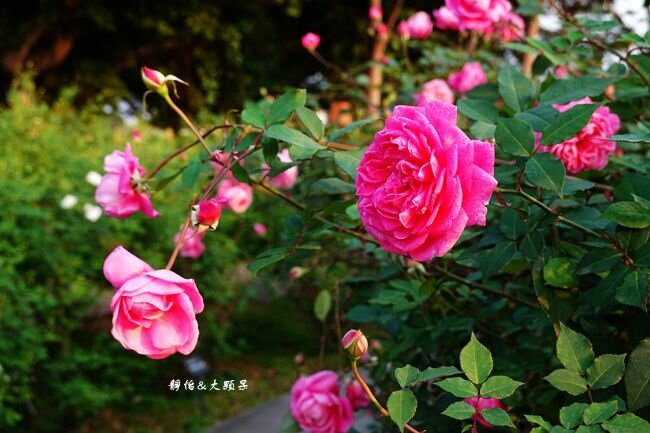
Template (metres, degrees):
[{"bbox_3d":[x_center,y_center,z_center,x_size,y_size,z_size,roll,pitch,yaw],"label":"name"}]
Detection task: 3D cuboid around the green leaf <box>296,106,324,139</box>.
[{"bbox_3d":[-0.013,-0.074,0.700,0.018,0.031,0.009,-23,-14,-37],"label":"green leaf"}]

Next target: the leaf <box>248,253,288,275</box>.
[{"bbox_3d":[-0.052,0.044,0.820,0.039,0.010,0.019,-23,42,-17],"label":"leaf"}]

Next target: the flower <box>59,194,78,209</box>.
[{"bbox_3d":[-0.751,-0.044,2.600,0.052,0.045,0.045,0,3,-6],"label":"flower"}]

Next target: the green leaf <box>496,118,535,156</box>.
[{"bbox_3d":[0.141,-0.059,0.660,0.027,0.036,0.008,-43,6,-15],"label":"green leaf"}]

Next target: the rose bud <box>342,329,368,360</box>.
[{"bbox_3d":[0.023,0.096,0.660,0.019,0.023,0.019,1,3,0],"label":"rose bud"}]

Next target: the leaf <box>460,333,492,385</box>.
[{"bbox_3d":[0.108,0.101,0.630,0.023,0.037,0.008,-4,-6,-1],"label":"leaf"}]

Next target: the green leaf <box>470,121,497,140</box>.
[{"bbox_3d":[0.131,-0.072,0.720,0.027,0.008,0.020,-16,51,-13],"label":"green leaf"}]

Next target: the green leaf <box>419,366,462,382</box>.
[{"bbox_3d":[0.086,0.119,0.660,0.047,0.008,0.016,-3,15,-38],"label":"green leaf"}]

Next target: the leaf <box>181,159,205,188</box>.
[{"bbox_3d":[-0.149,-0.049,1.000,0.019,0.038,0.008,31,-6,25],"label":"leaf"}]

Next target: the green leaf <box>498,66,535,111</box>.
[{"bbox_3d":[0.160,-0.107,0.740,0.029,0.039,0.009,-13,-6,-5],"label":"green leaf"}]

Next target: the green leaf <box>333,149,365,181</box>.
[{"bbox_3d":[0.030,-0.056,0.920,0.052,0.032,0.011,32,-26,17],"label":"green leaf"}]

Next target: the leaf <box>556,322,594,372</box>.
[{"bbox_3d":[0.228,0.122,0.820,0.032,0.051,0.011,-19,-18,0],"label":"leaf"}]

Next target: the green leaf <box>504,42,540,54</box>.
[{"bbox_3d":[0.205,-0.175,0.920,0.039,0.009,0.020,20,38,16],"label":"green leaf"}]

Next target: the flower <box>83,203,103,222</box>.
[{"bbox_3d":[-0.631,-0.011,2.400,0.050,0.048,0.042,-1,7,-6],"label":"flower"}]

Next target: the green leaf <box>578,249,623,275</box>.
[{"bbox_3d":[0.233,0.039,0.750,0.042,0.021,0.009,-26,-33,-11],"label":"green leaf"}]

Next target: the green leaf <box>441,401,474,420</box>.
[{"bbox_3d":[0.097,0.141,0.640,0.023,0.015,0.007,-2,-31,-9],"label":"green leaf"}]

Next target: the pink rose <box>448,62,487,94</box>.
[{"bbox_3d":[0.195,-0.187,1.200,0.054,0.043,0.046,1,4,19],"label":"pink rose"}]

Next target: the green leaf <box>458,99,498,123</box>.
[{"bbox_3d":[0.165,-0.114,0.950,0.051,0.026,0.011,33,-21,23],"label":"green leaf"}]

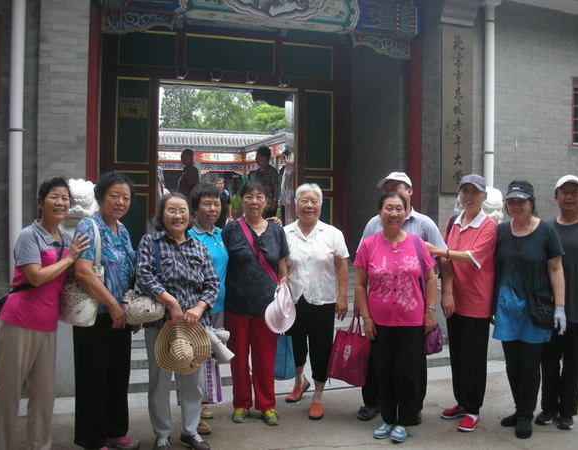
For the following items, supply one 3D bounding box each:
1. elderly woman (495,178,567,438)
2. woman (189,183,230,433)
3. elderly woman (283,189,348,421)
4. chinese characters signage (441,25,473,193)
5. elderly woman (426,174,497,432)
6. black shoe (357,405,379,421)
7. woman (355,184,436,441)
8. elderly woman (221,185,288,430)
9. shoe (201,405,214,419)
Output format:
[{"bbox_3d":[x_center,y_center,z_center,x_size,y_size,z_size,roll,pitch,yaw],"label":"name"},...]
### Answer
[{"bbox_3d":[1.568,0.517,3.938,0.460,1.610,0.340,1,0,23],"label":"elderly woman"},{"bbox_3d":[-0.533,0.501,3.920,0.460,1.550,0.310,0,1,-14],"label":"woman"},{"bbox_3d":[0.182,0.491,4.170,0.480,1.570,0.360,1,1,16],"label":"elderly woman"},{"bbox_3d":[1.805,-1.237,6.500,0.380,1.800,0.050,0,1,-18],"label":"chinese characters signage"},{"bbox_3d":[1.119,0.480,3.960,0.480,1.620,0.380,1,2,32],"label":"elderly woman"},{"bbox_3d":[0.561,1.262,4.201,0.100,0.100,0.270,0,0,30],"label":"black shoe"},{"bbox_3d":[0.675,0.548,3.800,0.510,1.527,0.320,1,0,10],"label":"woman"},{"bbox_3d":[-0.210,0.505,4.086,0.460,1.596,0.310,1,0,-3],"label":"elderly woman"},{"bbox_3d":[-0.567,1.250,4.172,0.095,0.100,0.240,1,0,-13],"label":"shoe"}]

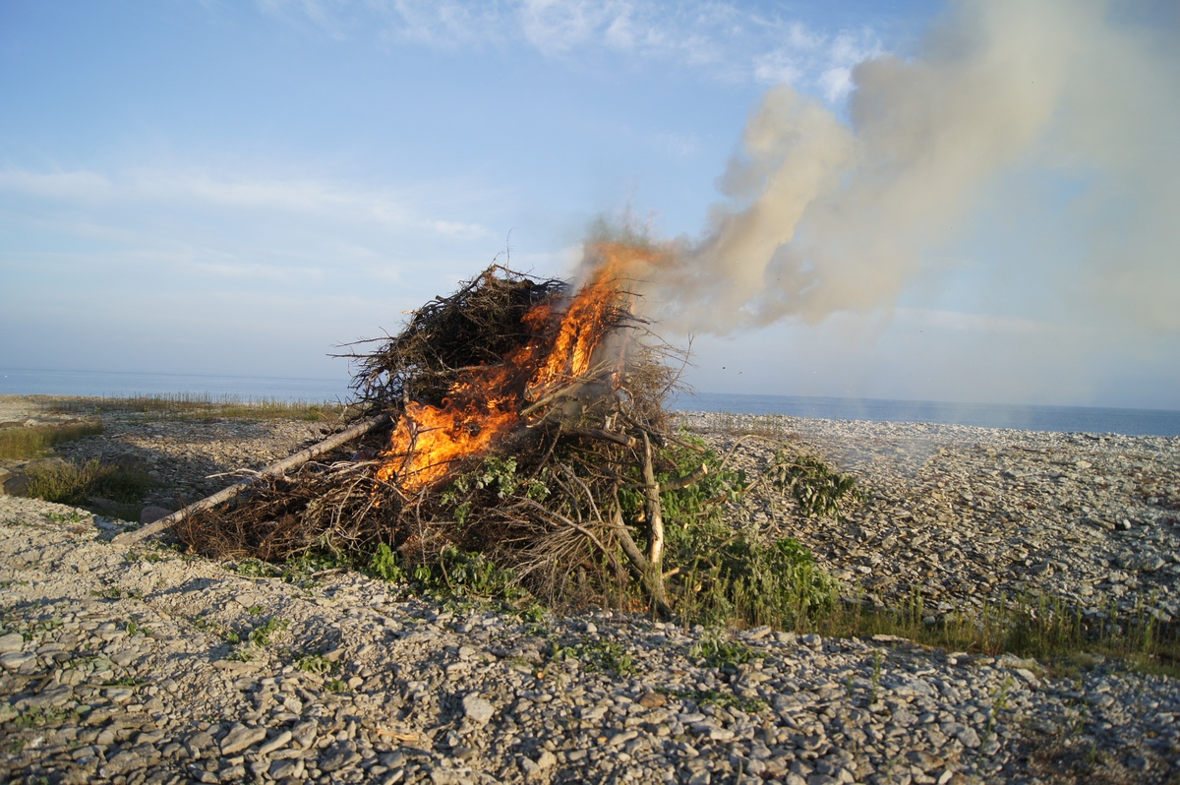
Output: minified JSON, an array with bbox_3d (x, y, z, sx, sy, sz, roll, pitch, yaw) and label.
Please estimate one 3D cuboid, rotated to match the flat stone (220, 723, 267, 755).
[{"bbox_3d":[-1.493,1.498,3.820,0.190,0.045,0.120,-16,20,-17],"label":"flat stone"}]

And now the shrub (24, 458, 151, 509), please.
[{"bbox_3d":[-6.359,1.165,11.200,1.450,0.580,0.900,2,0,-18],"label":"shrub"}]

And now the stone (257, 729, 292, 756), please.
[{"bbox_3d":[-1.357,1.502,3.800,0.155,0.040,0.075,-22,18,-23],"label":"stone"}]

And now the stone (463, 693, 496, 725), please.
[{"bbox_3d":[-0.538,1.535,4.300,0.145,0.060,0.135,6,31,6],"label":"stone"}]

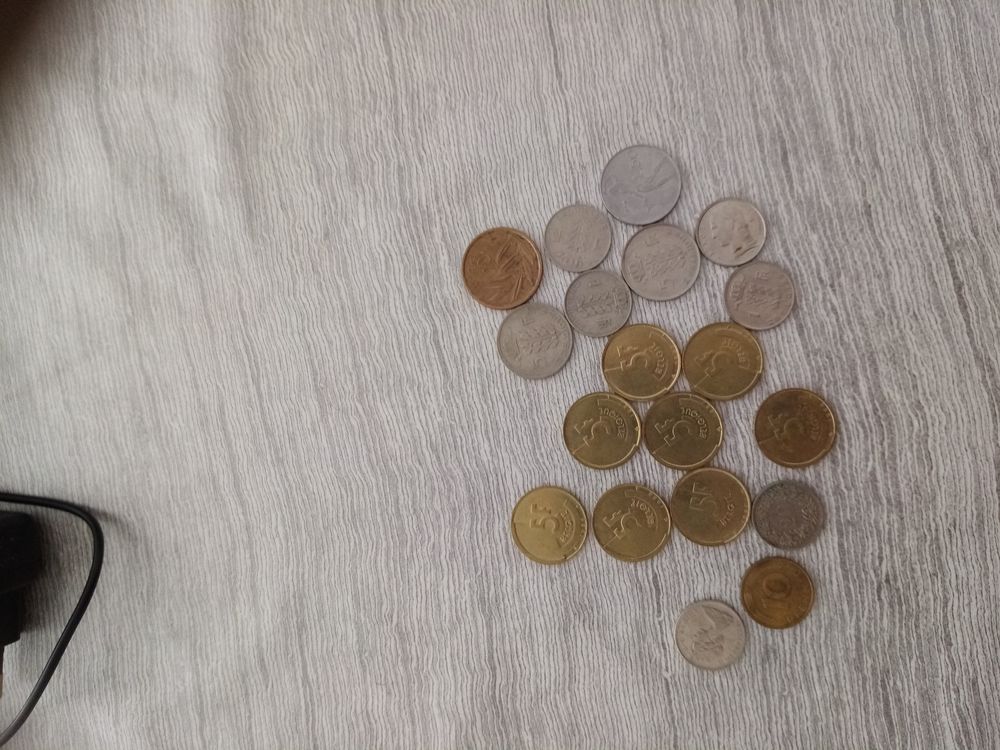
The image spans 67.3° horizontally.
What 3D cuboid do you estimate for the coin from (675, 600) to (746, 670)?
[{"bbox_3d":[0.065,0.080,0.232,0.021,0.002,0.021,0,88,3],"label":"coin"}]

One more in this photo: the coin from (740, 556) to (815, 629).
[{"bbox_3d":[0.085,0.067,0.231,0.021,0.002,0.021,0,88,3],"label":"coin"}]

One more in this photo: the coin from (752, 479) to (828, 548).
[{"bbox_3d":[0.089,0.043,0.231,0.021,0.002,0.021,0,88,3],"label":"coin"}]

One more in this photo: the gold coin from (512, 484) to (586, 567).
[{"bbox_3d":[0.016,0.047,0.236,0.024,0.002,0.024,0,88,3],"label":"gold coin"}]

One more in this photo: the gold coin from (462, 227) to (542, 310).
[{"bbox_3d":[0.001,-0.034,0.239,0.026,0.002,0.026,0,88,3],"label":"gold coin"}]

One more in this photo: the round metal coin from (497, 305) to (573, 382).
[{"bbox_3d":[0.011,-0.011,0.238,0.024,0.002,0.024,0,88,3],"label":"round metal coin"}]

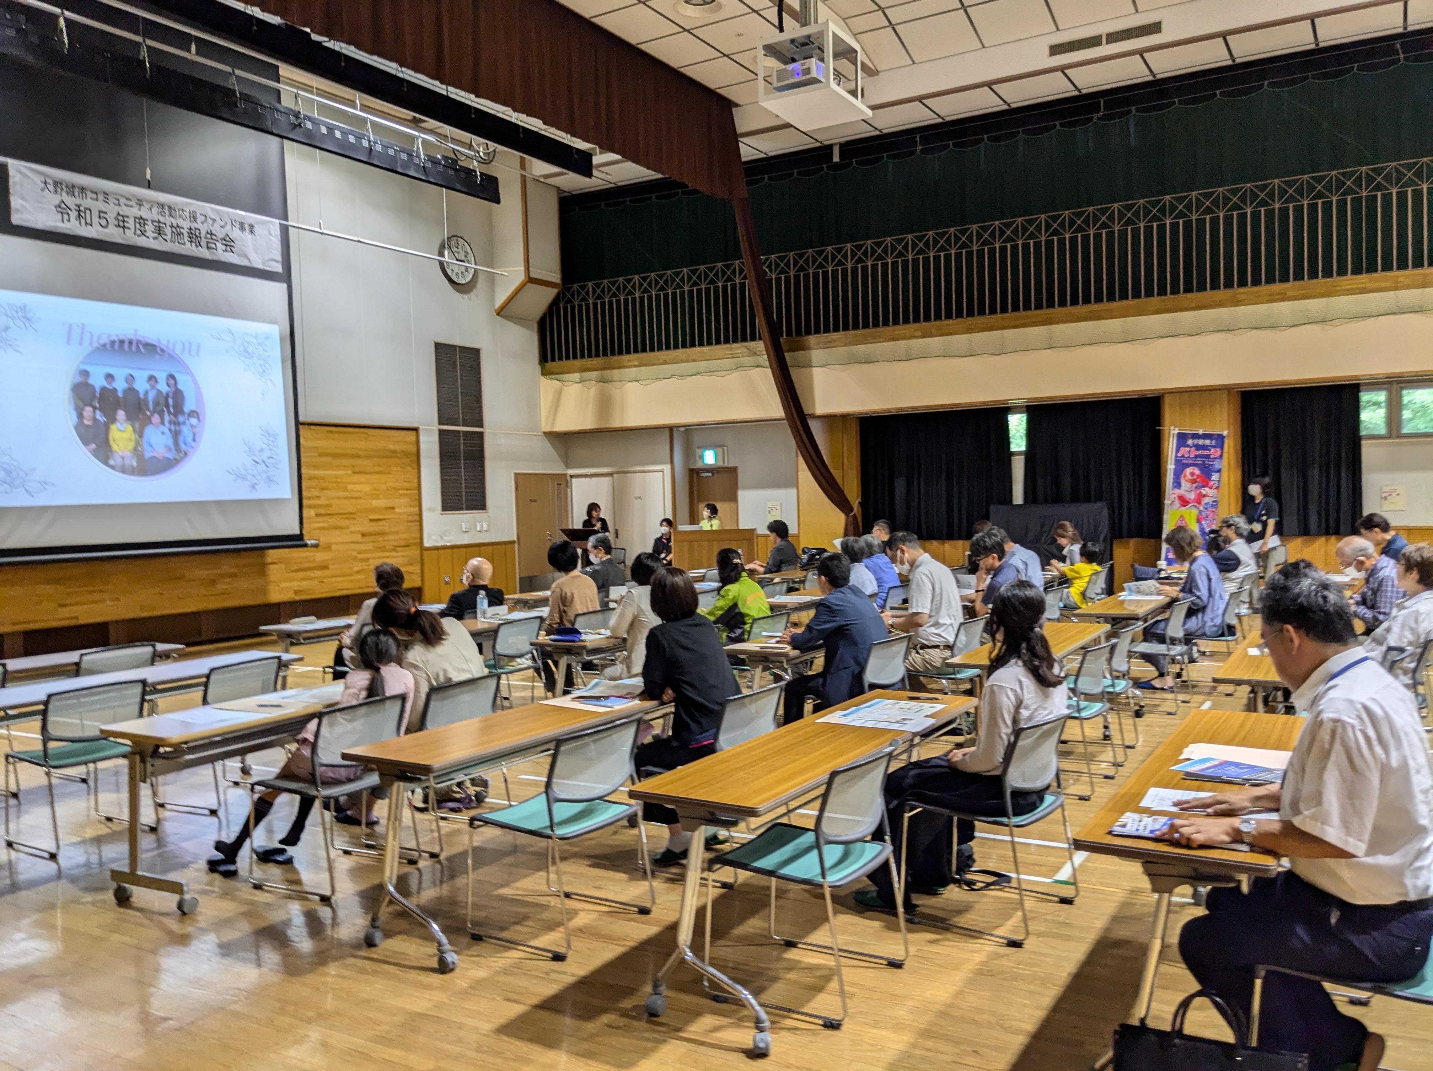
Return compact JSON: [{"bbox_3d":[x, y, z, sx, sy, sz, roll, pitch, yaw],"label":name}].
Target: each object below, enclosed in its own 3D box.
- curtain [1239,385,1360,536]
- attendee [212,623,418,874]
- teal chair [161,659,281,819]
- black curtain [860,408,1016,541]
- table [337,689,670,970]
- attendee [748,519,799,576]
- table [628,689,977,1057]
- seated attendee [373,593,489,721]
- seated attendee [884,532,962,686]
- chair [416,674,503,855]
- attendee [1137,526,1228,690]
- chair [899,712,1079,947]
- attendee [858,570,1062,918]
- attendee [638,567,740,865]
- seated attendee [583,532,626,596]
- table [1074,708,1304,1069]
[{"bbox_3d":[7.312,-0.922,13.992,1.319,1.857,0.150,0,2,30],"label":"curtain"},{"bbox_3d":[-1.696,0.921,4.799,0.800,1.020,0.480,-1,2,20],"label":"attendee"},{"bbox_3d":[-2.628,1.043,5.972,0.490,0.760,0.490,0,2,29],"label":"teal chair"},{"bbox_3d":[3.171,-0.878,16.382,2.296,1.868,0.150,0,2,30],"label":"black curtain"},{"bbox_3d":[-0.618,1.067,4.550,0.460,0.700,1.800,0,2,33],"label":"table"},{"bbox_3d":[0.637,0.443,12.644,0.720,1.250,0.500,0,3,32],"label":"attendee"},{"bbox_3d":[0.417,1.060,3.961,0.460,0.700,1.800,0,2,32],"label":"table"},{"bbox_3d":[-1.497,0.831,5.269,0.820,1.170,0.520,0,2,32],"label":"seated attendee"},{"bbox_3d":[1.309,0.626,7.253,0.700,1.290,0.520,0,2,31],"label":"seated attendee"},{"bbox_3d":[-1.309,1.022,5.177,0.520,0.770,0.500,0,3,32],"label":"chair"},{"bbox_3d":[3.503,0.546,8.364,0.640,1.240,0.500,0,3,32],"label":"attendee"},{"bbox_3d":[1.007,1.009,4.063,0.490,0.760,0.490,0,3,37],"label":"chair"},{"bbox_3d":[0.891,0.774,4.137,0.770,1.230,0.480,0,2,32],"label":"attendee"},{"bbox_3d":[-0.090,0.762,4.808,0.600,1.260,0.500,0,3,32],"label":"attendee"},{"bbox_3d":[-1.044,0.585,10.160,0.700,1.240,0.500,0,3,32],"label":"seated attendee"},{"bbox_3d":[1.552,1.048,3.400,0.460,0.700,1.800,0,2,32],"label":"table"}]

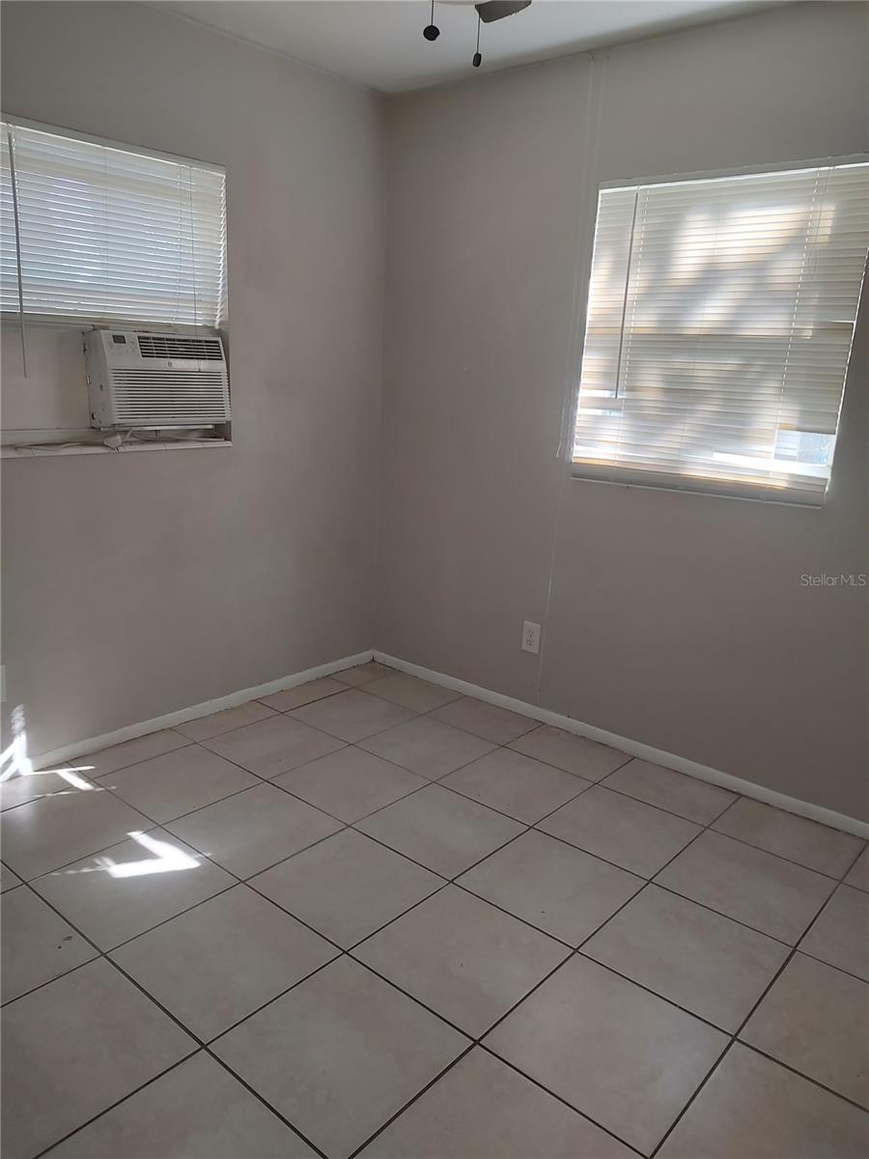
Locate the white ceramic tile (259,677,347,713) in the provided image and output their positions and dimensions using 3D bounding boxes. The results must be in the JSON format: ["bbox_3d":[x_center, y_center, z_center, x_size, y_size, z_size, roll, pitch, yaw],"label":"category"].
[{"bbox_3d":[-0.566,0.500,3.498,0.211,0.010,0.396,14,17,38],"label":"white ceramic tile"}]

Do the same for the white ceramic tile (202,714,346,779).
[{"bbox_3d":[-0.602,0.636,3.073,0.402,0.010,0.402,14,17,38],"label":"white ceramic tile"}]

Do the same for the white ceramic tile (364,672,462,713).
[{"bbox_3d":[-0.098,0.508,3.575,0.396,0.010,0.312,14,17,38],"label":"white ceramic tile"}]

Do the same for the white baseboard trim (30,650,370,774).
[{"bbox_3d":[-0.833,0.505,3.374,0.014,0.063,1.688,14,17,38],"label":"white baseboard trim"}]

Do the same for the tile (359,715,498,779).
[{"bbox_3d":[-0.025,0.638,3.057,0.396,0.010,0.396,14,17,38],"label":"tile"}]

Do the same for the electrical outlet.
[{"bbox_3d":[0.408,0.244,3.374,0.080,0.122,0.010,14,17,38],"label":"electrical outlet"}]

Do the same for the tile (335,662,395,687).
[{"bbox_3d":[-0.346,0.454,3.854,0.190,0.010,0.310,14,17,38],"label":"tile"}]

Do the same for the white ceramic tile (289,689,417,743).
[{"bbox_3d":[-0.331,0.560,3.306,0.396,0.010,0.396,14,17,38],"label":"white ceramic tile"}]

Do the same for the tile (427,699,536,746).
[{"bbox_3d":[0.214,0.602,3.405,0.402,0.010,0.324,14,17,38],"label":"tile"}]

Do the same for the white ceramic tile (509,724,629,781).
[{"bbox_3d":[0.522,0.678,3.138,0.398,0.010,0.305,14,17,38],"label":"white ceramic tile"}]

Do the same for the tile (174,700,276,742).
[{"bbox_3d":[-0.829,0.579,3.257,0.179,0.010,0.402,14,17,38],"label":"tile"}]

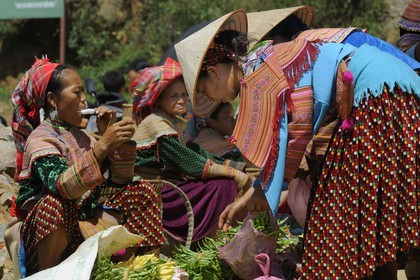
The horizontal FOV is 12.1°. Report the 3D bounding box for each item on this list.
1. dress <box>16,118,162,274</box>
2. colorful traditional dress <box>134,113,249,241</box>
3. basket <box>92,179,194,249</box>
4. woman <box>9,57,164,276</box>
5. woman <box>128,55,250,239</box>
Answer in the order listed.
[{"bbox_3d":[-0.428,0.217,7.100,0.500,0.560,0.470,2,4,27],"label":"dress"},{"bbox_3d":[-0.076,0.162,8.150,0.540,0.550,0.450,2,4,25],"label":"colorful traditional dress"},{"bbox_3d":[-0.253,0.284,7.550,0.380,0.290,0.300,0,4,0],"label":"basket"},{"bbox_3d":[-0.439,0.100,7.100,0.540,0.800,0.480,2,4,25],"label":"woman"},{"bbox_3d":[-0.080,0.047,8.150,0.570,0.770,0.460,2,4,25],"label":"woman"}]

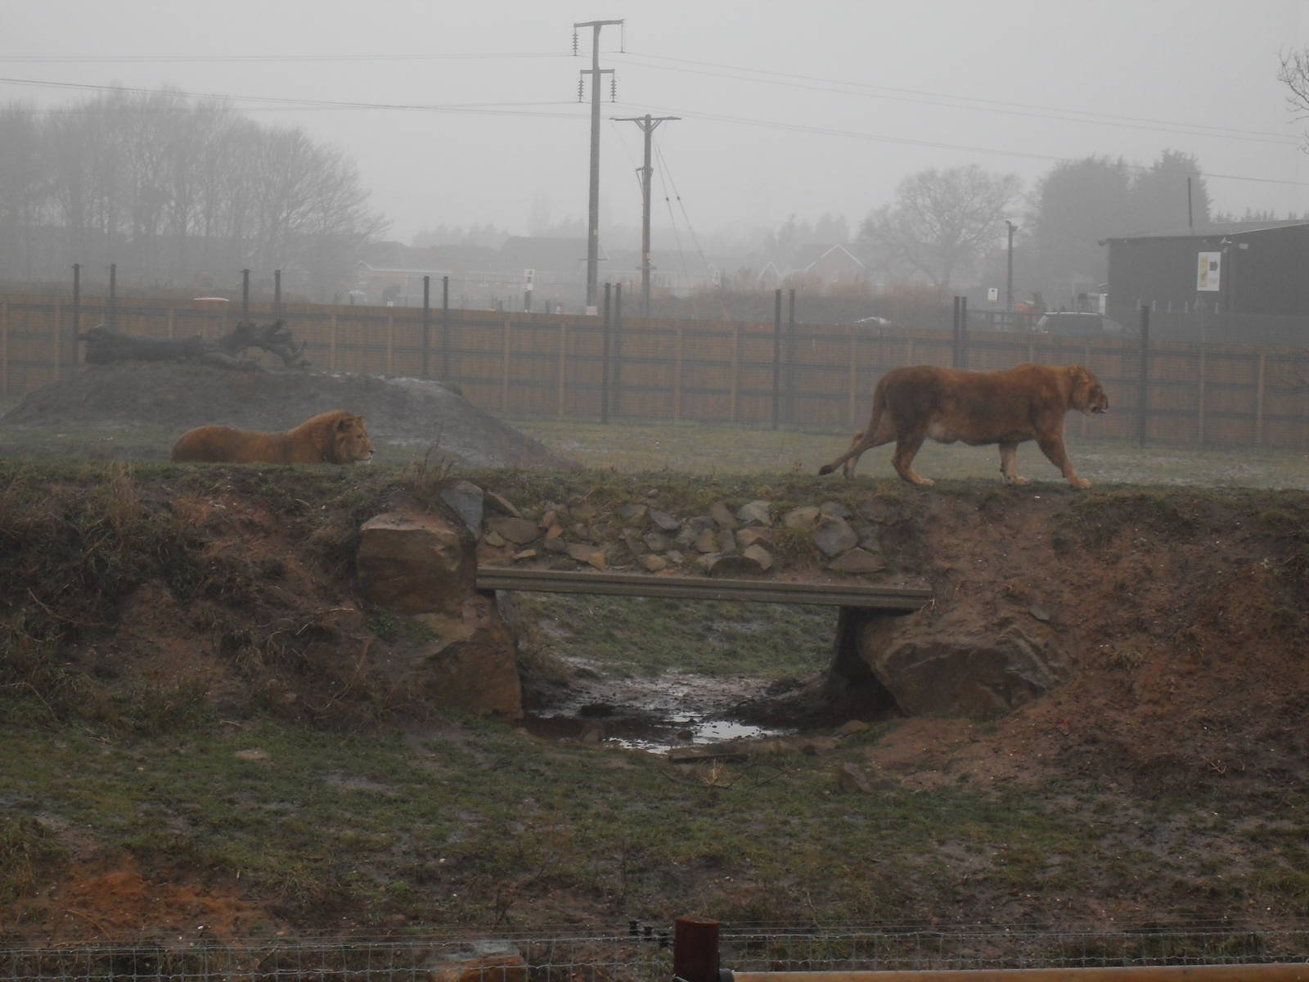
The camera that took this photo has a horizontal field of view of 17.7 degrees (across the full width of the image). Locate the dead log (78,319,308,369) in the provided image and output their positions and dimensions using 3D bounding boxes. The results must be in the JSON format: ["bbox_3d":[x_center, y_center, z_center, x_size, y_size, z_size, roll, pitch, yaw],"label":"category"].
[{"bbox_3d":[-6.585,-2.083,60.000,3.300,0.720,0.900,1,3,0],"label":"dead log"}]

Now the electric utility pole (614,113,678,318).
[{"bbox_3d":[-0.301,-10.150,165.000,2.500,9.300,0.350,1,3,0],"label":"electric utility pole"}]

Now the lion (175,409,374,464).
[{"bbox_3d":[-3.196,-0.359,35.500,1.850,0.660,0.600,1,3,7],"label":"lion"}]

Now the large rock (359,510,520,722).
[{"bbox_3d":[-1.564,0.895,30.500,1.180,1.500,0.950,1,3,0],"label":"large rock"}]

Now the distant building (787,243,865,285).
[{"bbox_3d":[18.278,-22.244,440.000,8.200,7.300,8.500,1,3,0],"label":"distant building"}]

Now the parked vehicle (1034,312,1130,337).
[{"bbox_3d":[14.859,-5.276,142.000,4.400,1.550,1.800,1,3,-12],"label":"parked vehicle"}]

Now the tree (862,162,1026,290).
[{"bbox_3d":[21.034,-18.240,310.000,12.000,11.600,11.000,1,3,0],"label":"tree"}]

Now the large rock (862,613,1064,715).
[{"bbox_3d":[2.255,1.267,30.500,1.500,0.780,1.000,1,3,0],"label":"large rock"}]

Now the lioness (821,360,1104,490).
[{"bbox_3d":[2.358,-0.495,32.000,2.200,0.930,0.450,1,3,0],"label":"lioness"}]

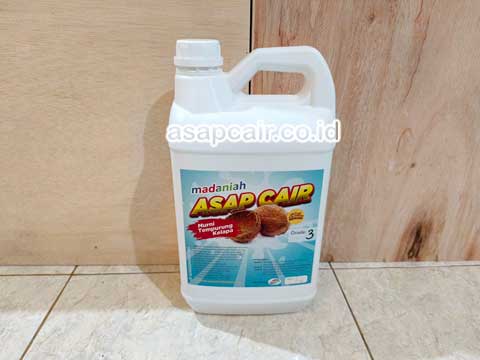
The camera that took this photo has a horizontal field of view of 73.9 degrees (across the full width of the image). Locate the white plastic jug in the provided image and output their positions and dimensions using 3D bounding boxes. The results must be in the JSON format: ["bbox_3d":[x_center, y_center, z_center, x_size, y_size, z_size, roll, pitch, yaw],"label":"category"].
[{"bbox_3d":[0.015,0.005,0.388,0.177,0.318,0.118,1,23,2],"label":"white plastic jug"}]

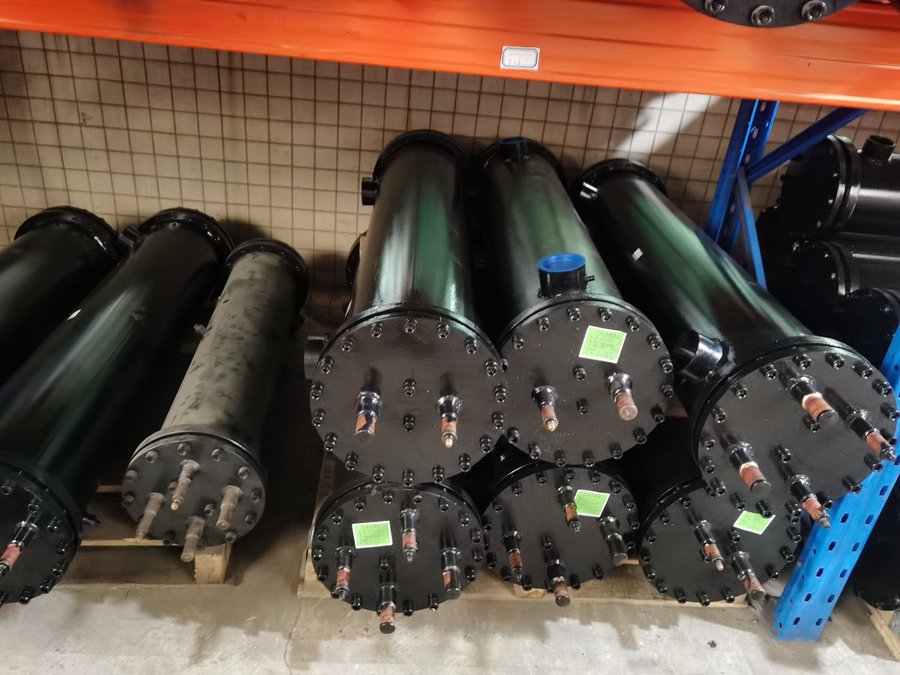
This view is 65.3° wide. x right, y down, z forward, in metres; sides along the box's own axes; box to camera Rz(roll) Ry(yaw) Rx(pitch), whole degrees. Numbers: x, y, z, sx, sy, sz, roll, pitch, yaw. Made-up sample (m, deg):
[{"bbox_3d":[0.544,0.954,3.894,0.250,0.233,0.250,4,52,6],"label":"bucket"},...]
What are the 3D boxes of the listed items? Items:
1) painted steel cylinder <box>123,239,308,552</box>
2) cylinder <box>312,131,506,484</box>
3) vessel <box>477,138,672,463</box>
[{"bbox_3d":[-0.566,0.086,1.868,0.285,0.285,1.179,2,29,-7],"label":"painted steel cylinder"},{"bbox_3d":[-0.088,-0.171,1.700,0.363,0.338,1.438,4,28,-4],"label":"cylinder"},{"bbox_3d":[0.237,-0.186,1.770,0.334,0.364,1.365,5,28,-3],"label":"vessel"}]

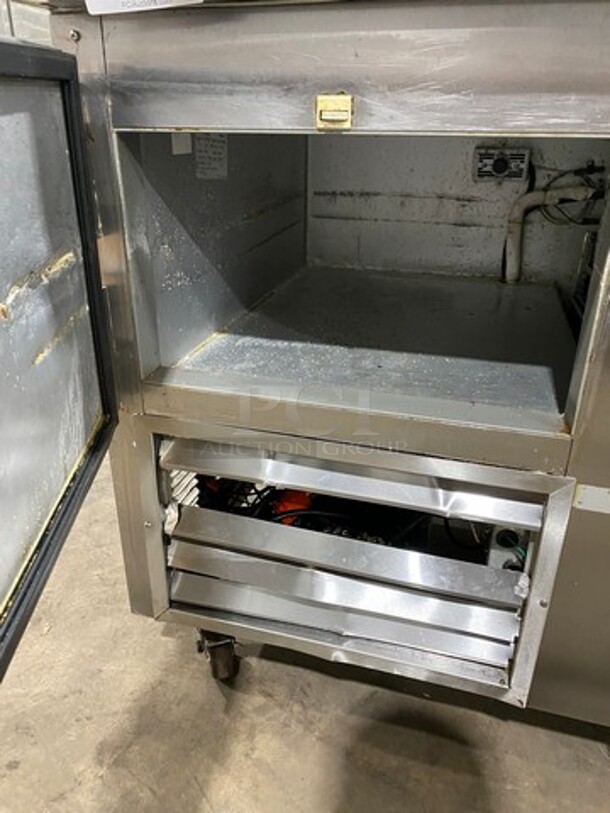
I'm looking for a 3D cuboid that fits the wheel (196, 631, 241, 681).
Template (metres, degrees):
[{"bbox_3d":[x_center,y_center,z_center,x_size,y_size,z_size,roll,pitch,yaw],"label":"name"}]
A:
[{"bbox_3d":[-0.139,0.376,0.971,0.056,0.112,0.095,-6,27,-13],"label":"wheel"}]

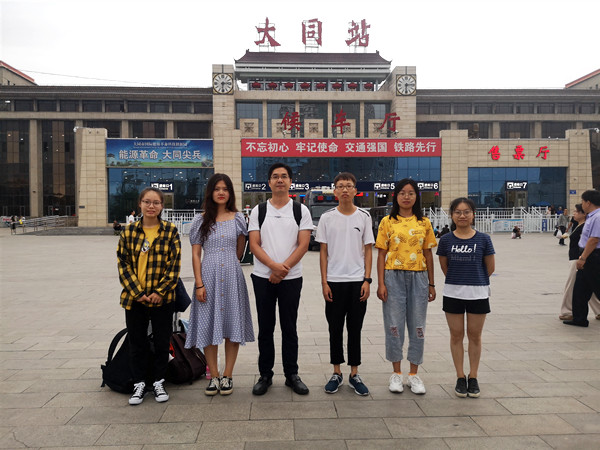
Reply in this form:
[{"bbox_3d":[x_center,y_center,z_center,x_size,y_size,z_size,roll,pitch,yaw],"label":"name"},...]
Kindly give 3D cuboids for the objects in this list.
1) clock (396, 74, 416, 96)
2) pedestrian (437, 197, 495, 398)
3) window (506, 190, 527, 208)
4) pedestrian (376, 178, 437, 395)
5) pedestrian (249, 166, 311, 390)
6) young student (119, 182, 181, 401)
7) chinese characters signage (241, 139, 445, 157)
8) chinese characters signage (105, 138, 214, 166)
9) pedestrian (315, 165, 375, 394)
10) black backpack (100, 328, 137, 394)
[{"bbox_3d":[14.477,-18.942,63.500,2.750,2.850,0.350,-1,1,-3],"label":"clock"},{"bbox_3d":[1.293,0.538,3.645,0.450,1.515,0.300,0,1,14],"label":"pedestrian"},{"bbox_3d":[23.184,-2.671,50.000,2.200,2.050,0.300,0,1,-2],"label":"window"},{"bbox_3d":[0.842,0.459,3.700,0.480,1.649,0.310,0,1,3],"label":"pedestrian"},{"bbox_3d":[-0.155,0.406,3.710,0.500,1.790,0.330,0,1,-2],"label":"pedestrian"},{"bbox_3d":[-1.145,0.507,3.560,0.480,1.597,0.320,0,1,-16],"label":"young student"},{"bbox_3d":[4.345,-8.093,49.000,21.150,1.930,0.200,0,1,-2],"label":"chinese characters signage"},{"bbox_3d":[-12.882,-6.569,43.000,9.800,2.570,0.200,-1,1,-3],"label":"chinese characters signage"},{"bbox_3d":[0.355,0.438,3.690,0.460,1.699,0.310,0,1,1],"label":"pedestrian"},{"bbox_3d":[-1.400,1.080,3.790,0.300,0.460,0.300,0,1,21],"label":"black backpack"}]

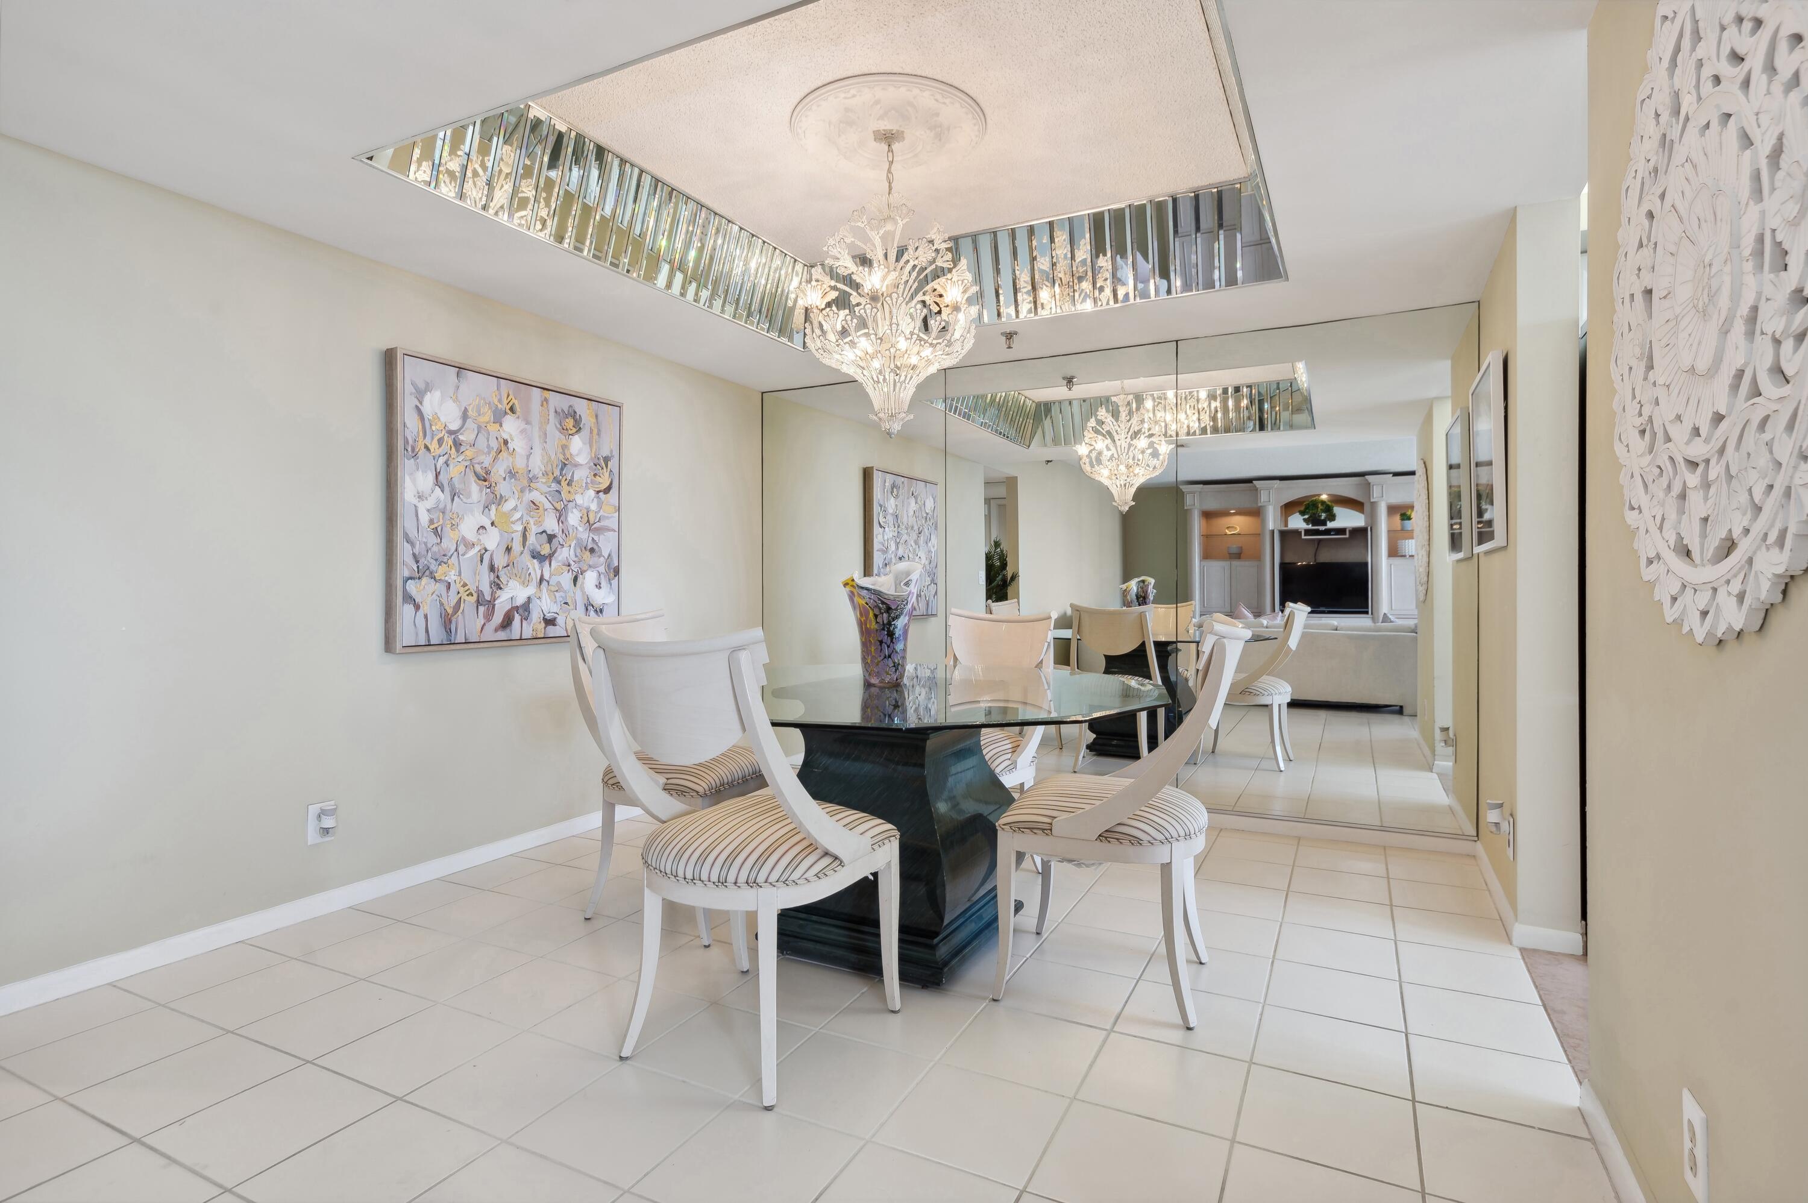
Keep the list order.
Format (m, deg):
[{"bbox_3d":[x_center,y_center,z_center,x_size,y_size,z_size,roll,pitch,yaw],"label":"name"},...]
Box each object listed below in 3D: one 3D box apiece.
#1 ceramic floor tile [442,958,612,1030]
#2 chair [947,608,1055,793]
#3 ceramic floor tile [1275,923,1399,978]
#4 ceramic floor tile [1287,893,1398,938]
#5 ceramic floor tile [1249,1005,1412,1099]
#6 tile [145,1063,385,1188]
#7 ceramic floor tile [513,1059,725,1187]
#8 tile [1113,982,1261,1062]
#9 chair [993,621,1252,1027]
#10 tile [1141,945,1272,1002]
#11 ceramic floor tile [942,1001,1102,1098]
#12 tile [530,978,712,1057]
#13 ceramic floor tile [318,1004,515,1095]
[{"bbox_3d":[-0.961,1.017,2.347,0.305,0.010,0.305,1,2,27],"label":"ceramic floor tile"},{"bbox_3d":[0.236,0.516,3.185,0.500,0.952,0.620,1,2,31],"label":"chair"},{"bbox_3d":[1.250,1.010,2.610,0.305,0.010,0.305,1,2,27],"label":"ceramic floor tile"},{"bbox_3d":[1.379,0.993,2.862,0.303,0.010,0.303,1,1,27],"label":"ceramic floor tile"},{"bbox_3d":[0.966,1.011,2.039,0.303,0.010,0.303,1,1,27],"label":"ceramic floor tile"},{"bbox_3d":[-1.219,1.005,1.746,0.297,0.010,0.302,0,1,27],"label":"tile"},{"bbox_3d":[-0.539,1.006,1.748,0.297,0.010,0.302,0,1,27],"label":"ceramic floor tile"},{"bbox_3d":[0.699,1.021,2.206,0.307,0.010,0.309,1,1,27],"label":"tile"},{"bbox_3d":[0.588,0.534,2.390,0.620,0.952,0.500,1,1,22],"label":"chair"},{"bbox_3d":[0.834,1.013,2.475,0.305,0.010,0.305,1,2,27],"label":"tile"},{"bbox_3d":[0.279,1.011,2.041,0.303,0.010,0.303,1,1,27],"label":"ceramic floor tile"},{"bbox_3d":[-0.682,1.007,2.179,0.303,0.010,0.303,1,1,27],"label":"tile"},{"bbox_3d":[-1.103,1.024,2.068,0.305,0.010,0.305,1,2,27],"label":"ceramic floor tile"}]

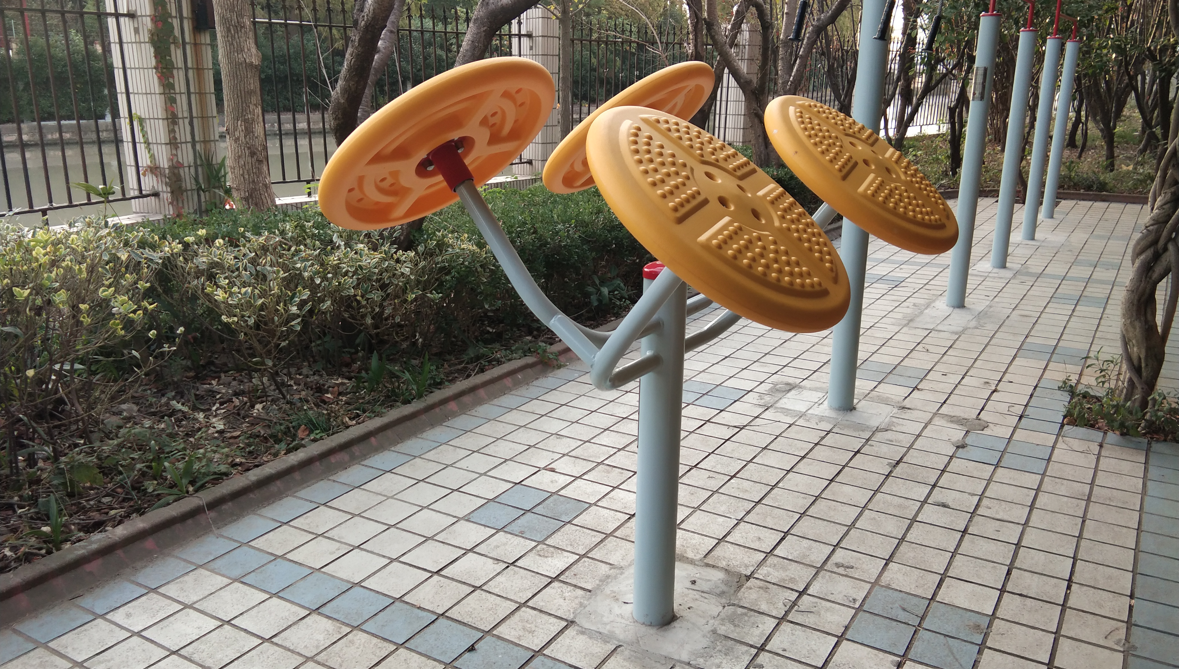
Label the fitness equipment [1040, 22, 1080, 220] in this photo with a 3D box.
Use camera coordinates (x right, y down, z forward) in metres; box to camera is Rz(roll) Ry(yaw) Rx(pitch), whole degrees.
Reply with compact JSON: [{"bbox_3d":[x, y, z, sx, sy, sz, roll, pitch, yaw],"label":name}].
[{"bbox_3d":[4.586,-1.995,10.268,0.118,1.690,0.118,9,18,28],"label":"fitness equipment"}]

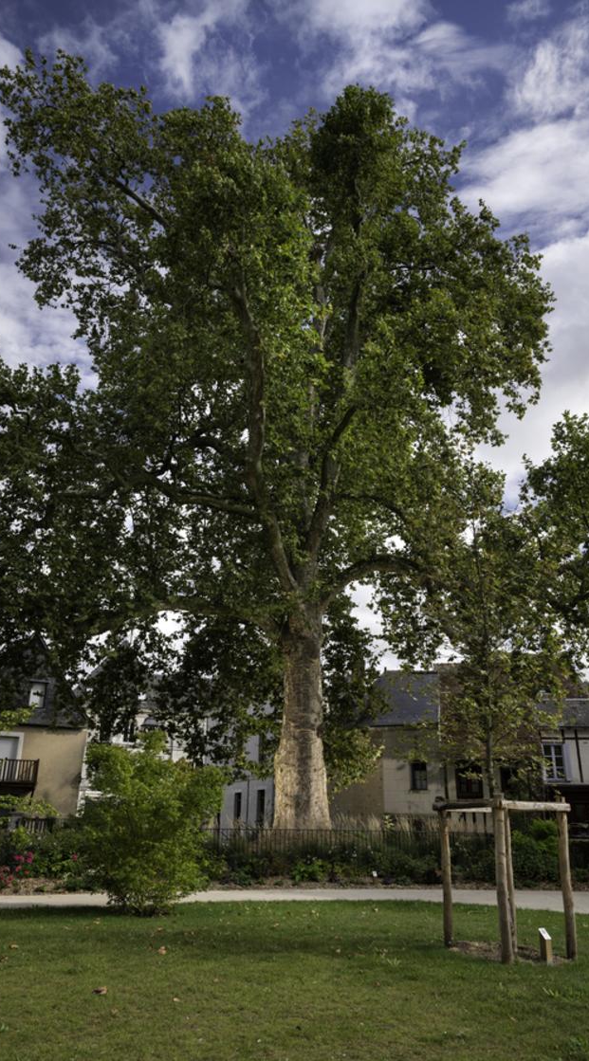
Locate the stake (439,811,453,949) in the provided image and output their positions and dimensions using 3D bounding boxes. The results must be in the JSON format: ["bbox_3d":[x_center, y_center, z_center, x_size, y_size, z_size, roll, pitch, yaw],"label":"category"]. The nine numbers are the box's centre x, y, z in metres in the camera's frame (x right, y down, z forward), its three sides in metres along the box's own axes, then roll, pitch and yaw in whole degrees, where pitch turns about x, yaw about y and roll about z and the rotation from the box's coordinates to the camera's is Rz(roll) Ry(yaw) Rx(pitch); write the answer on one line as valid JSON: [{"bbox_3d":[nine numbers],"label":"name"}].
[{"bbox_3d":[2.015,4.576,10.246,0.115,1.771,0.115,-4,-22,14],"label":"stake"}]

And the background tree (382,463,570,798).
[{"bbox_3d":[2.609,2.096,10.737,2.674,6.634,2.536,-4,-22,12],"label":"background tree"}]

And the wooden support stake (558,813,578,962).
[{"bbox_3d":[3.389,4.329,9.544,0.120,1.777,0.120,-2,-22,15],"label":"wooden support stake"}]

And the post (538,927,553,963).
[{"bbox_3d":[2.970,4.934,9.122,0.090,0.354,0.120,13,-24,-28],"label":"post"}]

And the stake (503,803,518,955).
[{"bbox_3d":[2.903,4.645,10.277,0.110,1.856,0.110,-3,-22,15],"label":"stake"}]

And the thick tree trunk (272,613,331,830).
[{"bbox_3d":[0.266,6.503,24.627,1.800,7.873,1.750,1,-21,0],"label":"thick tree trunk"}]

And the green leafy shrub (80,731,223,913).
[{"bbox_3d":[-2.462,5.000,13.348,2.427,2.913,2.329,4,-22,-8],"label":"green leafy shrub"}]

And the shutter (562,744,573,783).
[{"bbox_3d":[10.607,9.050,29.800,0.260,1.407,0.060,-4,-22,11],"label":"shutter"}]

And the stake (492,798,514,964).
[{"bbox_3d":[2.493,4.128,9.135,0.120,1.825,0.120,-3,-22,15],"label":"stake"}]

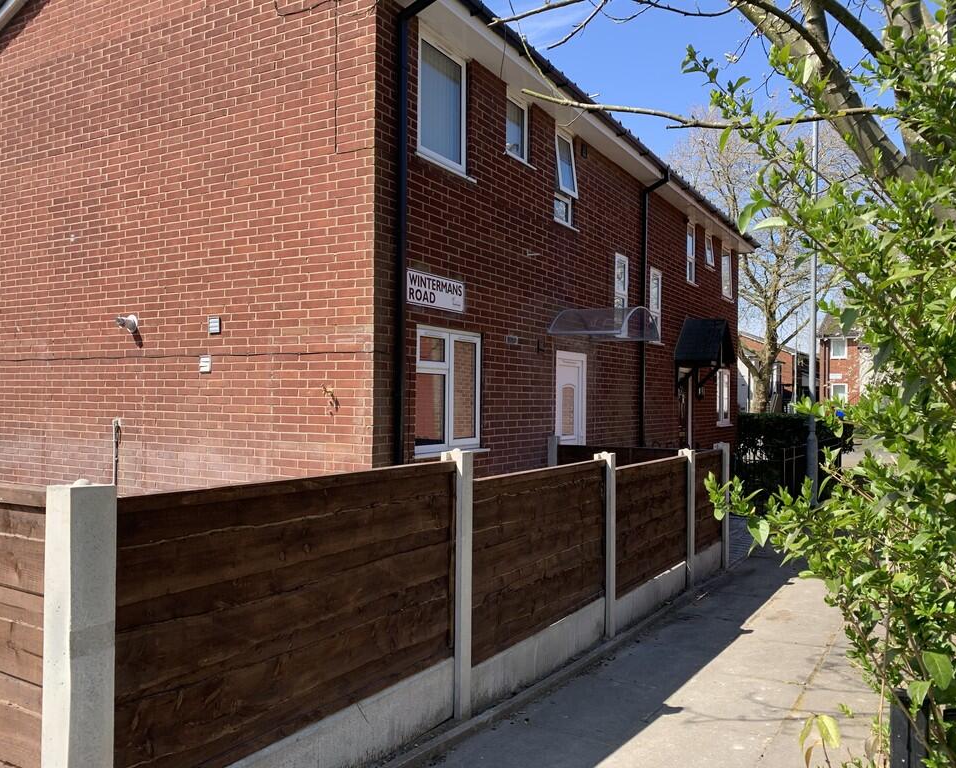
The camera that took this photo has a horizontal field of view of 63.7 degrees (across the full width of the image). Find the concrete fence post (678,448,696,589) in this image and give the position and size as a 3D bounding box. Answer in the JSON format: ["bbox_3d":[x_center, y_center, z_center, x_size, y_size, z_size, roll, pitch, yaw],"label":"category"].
[{"bbox_3d":[1.916,1.244,7.033,0.115,1.260,0.105,0,-1,31],"label":"concrete fence post"}]

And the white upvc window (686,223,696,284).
[{"bbox_3d":[3.815,-2.344,13.942,0.080,1.080,0.570,0,-1,31],"label":"white upvc window"}]

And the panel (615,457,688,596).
[{"bbox_3d":[1.419,1.111,6.215,0.050,0.940,1.820,0,-1,31],"label":"panel"}]

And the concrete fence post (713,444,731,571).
[{"bbox_3d":[2.553,1.283,8.040,0.125,1.322,0.100,0,-1,32],"label":"concrete fence post"}]

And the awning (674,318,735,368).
[{"bbox_3d":[4.008,-0.739,13.473,0.700,0.850,1.330,0,-1,31],"label":"awning"}]

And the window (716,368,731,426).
[{"bbox_3d":[5.165,0.315,16.281,0.080,1.165,1.260,0,-1,31],"label":"window"}]

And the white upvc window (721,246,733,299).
[{"bbox_3d":[5.164,-2.316,16.140,0.080,1.080,0.820,0,-1,31],"label":"white upvc window"}]

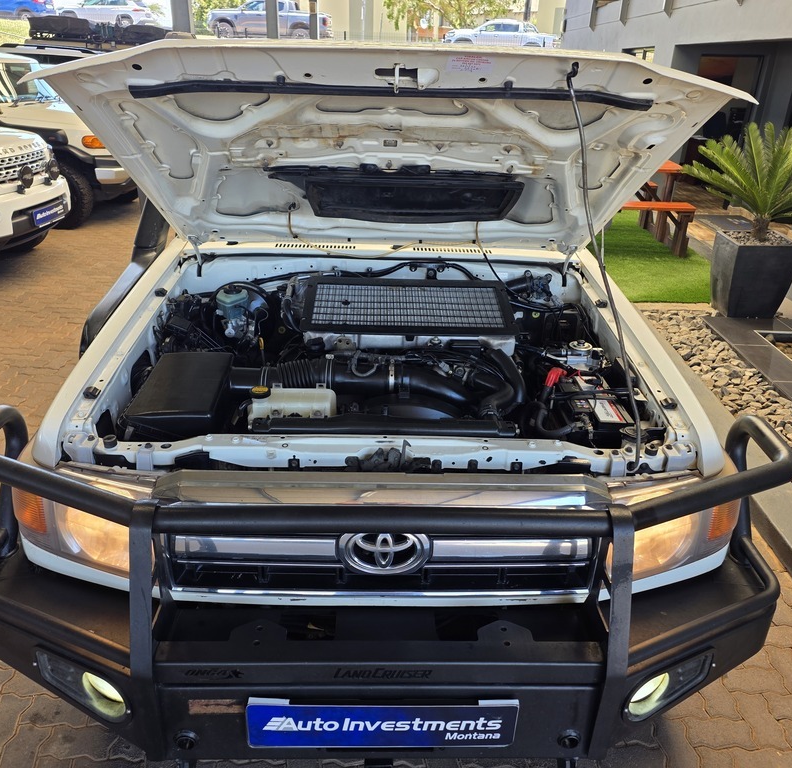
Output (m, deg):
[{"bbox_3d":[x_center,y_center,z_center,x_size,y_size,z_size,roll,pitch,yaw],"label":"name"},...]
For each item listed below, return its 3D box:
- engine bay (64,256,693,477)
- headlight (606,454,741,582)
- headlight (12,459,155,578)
[{"bbox_3d":[-0.041,0.025,1.950,1.420,0.500,1.140,1,25,-2],"label":"engine bay"},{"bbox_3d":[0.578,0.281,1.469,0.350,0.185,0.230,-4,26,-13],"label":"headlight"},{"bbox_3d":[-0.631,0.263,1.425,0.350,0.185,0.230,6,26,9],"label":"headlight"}]

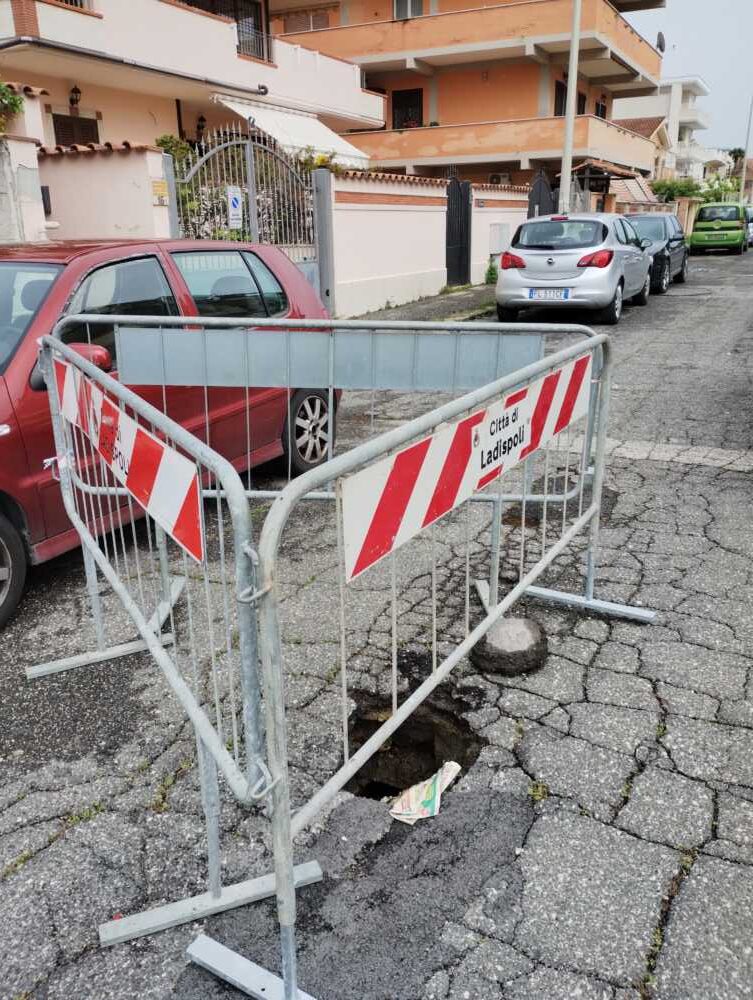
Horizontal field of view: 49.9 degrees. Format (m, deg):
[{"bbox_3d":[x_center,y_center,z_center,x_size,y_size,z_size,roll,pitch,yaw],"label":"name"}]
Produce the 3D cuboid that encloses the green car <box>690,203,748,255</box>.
[{"bbox_3d":[11.829,-9.302,27.803,1.710,1.730,3.950,8,21,24],"label":"green car"}]

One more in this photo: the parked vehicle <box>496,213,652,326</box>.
[{"bbox_3d":[3.177,-3.627,12.385,1.760,1.480,4.020,8,21,25],"label":"parked vehicle"}]

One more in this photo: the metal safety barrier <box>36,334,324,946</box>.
[{"bbox_3d":[-0.668,0.206,2.168,0.499,1.107,1.987,-11,21,-27],"label":"metal safety barrier"}]

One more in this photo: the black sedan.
[{"bbox_3d":[5.248,-5.026,16.328,1.750,1.450,4.200,9,21,26],"label":"black sedan"}]

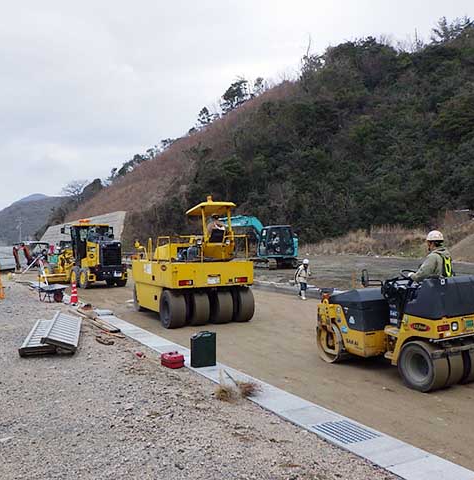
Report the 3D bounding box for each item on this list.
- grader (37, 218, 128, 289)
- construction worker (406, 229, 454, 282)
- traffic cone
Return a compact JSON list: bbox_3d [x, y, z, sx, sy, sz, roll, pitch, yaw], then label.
[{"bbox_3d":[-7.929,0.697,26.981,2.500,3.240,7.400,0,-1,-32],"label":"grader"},{"bbox_3d":[2.929,0.503,7.825,0.550,1.280,0.800,0,-1,-32],"label":"construction worker"},{"bbox_3d":[-4.489,1.488,14.285,0.370,0.670,0.370,0,-1,0],"label":"traffic cone"}]

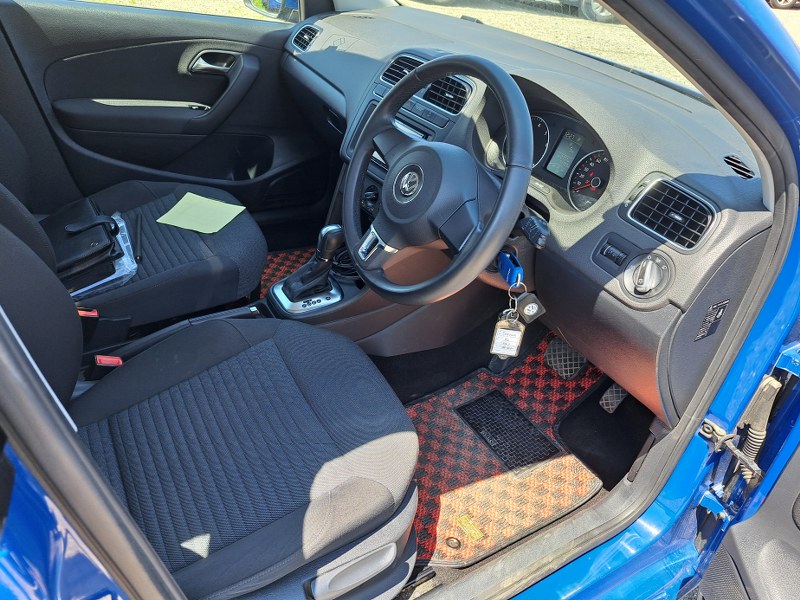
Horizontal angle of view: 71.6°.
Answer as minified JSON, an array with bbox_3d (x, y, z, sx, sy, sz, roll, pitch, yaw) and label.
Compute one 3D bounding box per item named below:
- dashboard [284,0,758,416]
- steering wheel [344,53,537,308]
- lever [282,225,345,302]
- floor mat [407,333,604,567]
[{"bbox_3d":[0.172,-0.326,1.355,0.590,0.540,1.395,-13,39,-32],"label":"dashboard"},{"bbox_3d":[0.044,-0.176,0.835,0.100,0.370,0.370,10,25,-43],"label":"steering wheel"},{"bbox_3d":[-0.197,-0.087,1.241,0.115,0.170,0.075,-13,39,-32],"label":"lever"},{"bbox_3d":[0.249,0.301,1.294,0.750,0.065,0.440,-13,39,-32],"label":"floor mat"}]

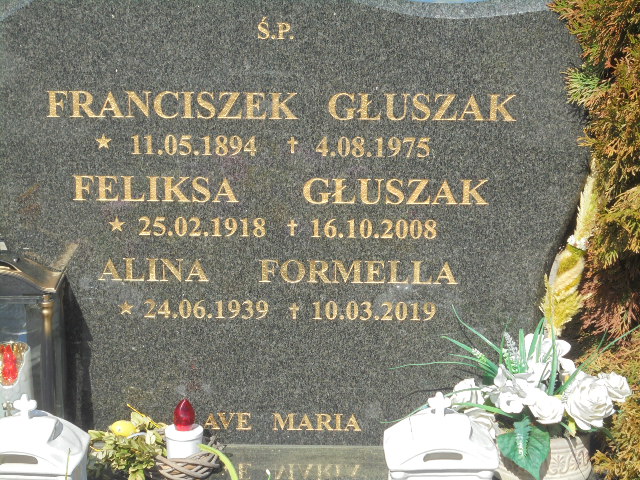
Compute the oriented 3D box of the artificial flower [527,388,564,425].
[{"bbox_3d":[0.322,0.238,2.190,0.056,0.052,0.052,-1,17,-6],"label":"artificial flower"}]

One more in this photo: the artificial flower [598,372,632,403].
[{"bbox_3d":[0.434,0.217,2.260,0.052,0.048,0.050,-10,20,-30],"label":"artificial flower"}]

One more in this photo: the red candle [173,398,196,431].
[{"bbox_3d":[-0.197,0.253,2.240,0.031,0.046,0.031,0,17,0],"label":"red candle"}]

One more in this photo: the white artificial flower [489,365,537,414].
[{"bbox_3d":[0.276,0.215,2.200,0.068,0.068,0.058,2,17,6],"label":"white artificial flower"}]

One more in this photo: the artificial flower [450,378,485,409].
[{"bbox_3d":[0.216,0.226,2.250,0.052,0.047,0.050,9,19,26],"label":"artificial flower"}]

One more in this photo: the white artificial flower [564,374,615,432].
[{"bbox_3d":[0.391,0.234,2.220,0.074,0.076,0.062,-5,18,-18],"label":"white artificial flower"}]

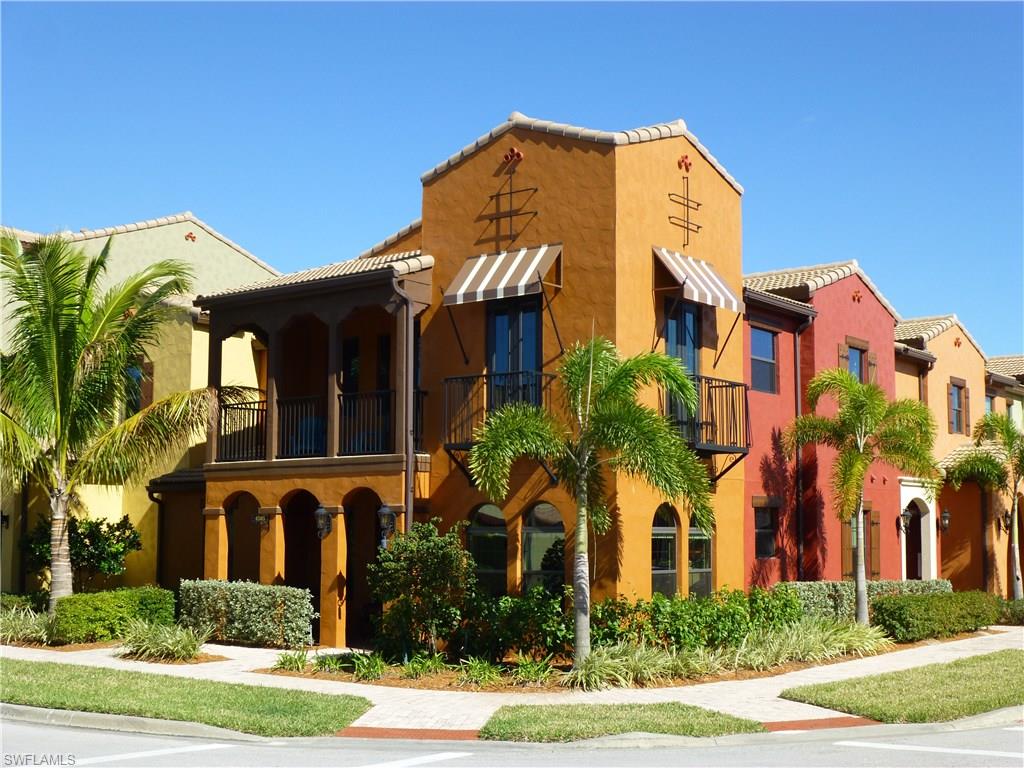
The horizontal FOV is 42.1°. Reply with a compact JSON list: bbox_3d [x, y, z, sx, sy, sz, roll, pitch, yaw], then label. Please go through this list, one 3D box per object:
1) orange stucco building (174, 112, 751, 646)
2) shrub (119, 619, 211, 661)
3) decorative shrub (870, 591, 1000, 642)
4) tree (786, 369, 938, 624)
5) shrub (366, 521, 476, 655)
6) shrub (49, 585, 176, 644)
[{"bbox_3d":[-1.015,0.280,24.238,9.438,8.686,4.813,-5,-8,38],"label":"orange stucco building"},{"bbox_3d":[-5.402,3.953,20.840,1.316,0.583,1.316,-5,-8,38],"label":"shrub"},{"bbox_3d":[8.388,4.528,26.249,0.790,0.771,5.076,-5,-8,38],"label":"decorative shrub"},{"bbox_3d":[6.173,2.168,23.220,2.557,4.756,2.557,-5,-8,38],"label":"tree"},{"bbox_3d":[-1.357,3.223,21.024,1.617,2.106,1.504,0,-6,0],"label":"shrub"},{"bbox_3d":[-7.159,4.168,23.866,0.996,0.827,1.692,-5,-8,38],"label":"shrub"}]

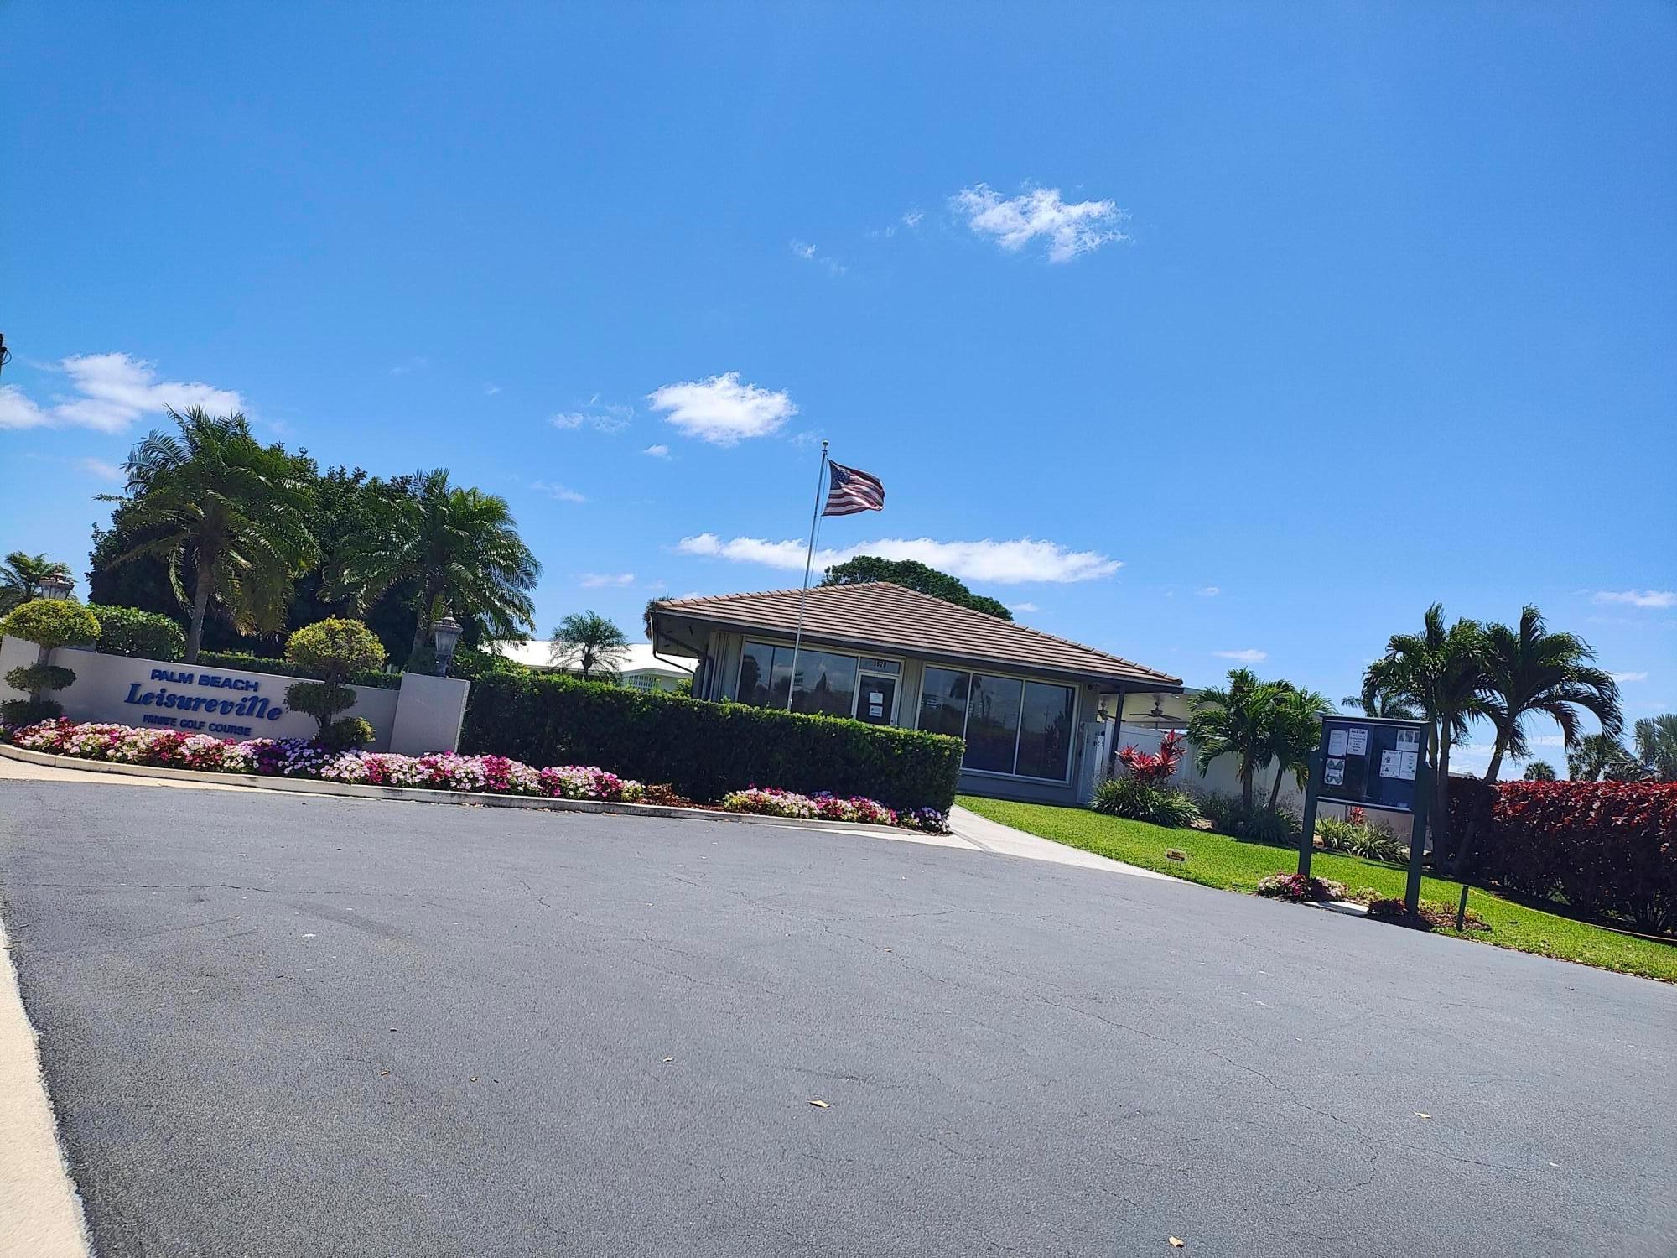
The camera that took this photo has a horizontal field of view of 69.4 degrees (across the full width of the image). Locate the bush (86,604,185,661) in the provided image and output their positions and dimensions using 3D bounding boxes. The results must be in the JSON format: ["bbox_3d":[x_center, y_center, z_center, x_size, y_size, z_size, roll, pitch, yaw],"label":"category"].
[{"bbox_3d":[-8.026,0.408,13.673,1.200,1.360,1.100,8,-5,-10],"label":"bush"}]

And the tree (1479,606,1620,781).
[{"bbox_3d":[11.530,1.956,20.031,2.600,4.530,2.400,5,-5,30],"label":"tree"}]

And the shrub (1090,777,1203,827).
[{"bbox_3d":[5.942,3.292,23.304,2.000,0.817,1.600,7,-5,10],"label":"shrub"}]

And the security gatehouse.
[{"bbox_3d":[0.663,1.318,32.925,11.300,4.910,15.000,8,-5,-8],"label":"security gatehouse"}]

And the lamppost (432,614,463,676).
[{"bbox_3d":[-4.203,0.178,13.001,0.340,0.678,0.340,8,-5,-10],"label":"lamppost"}]

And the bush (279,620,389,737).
[{"bbox_3d":[-5.000,0.608,11.893,0.980,1.410,0.950,8,-5,-10],"label":"bush"}]

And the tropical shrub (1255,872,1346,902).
[{"bbox_3d":[4.872,2.730,12.775,0.650,0.280,1.000,10,-5,-30],"label":"tropical shrub"}]

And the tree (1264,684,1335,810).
[{"bbox_3d":[8.182,2.447,22.203,1.500,2.896,1.500,7,-5,0],"label":"tree"}]

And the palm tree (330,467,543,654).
[{"bbox_3d":[-5.553,-0.257,16.450,2.700,3.853,2.700,9,-5,-15],"label":"palm tree"}]

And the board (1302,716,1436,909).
[{"bbox_3d":[5.680,1.951,13.060,0.170,1.980,1.320,10,-5,-30],"label":"board"}]

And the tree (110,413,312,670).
[{"bbox_3d":[-7.483,-0.661,14.320,2.450,3.840,2.450,10,-5,-28],"label":"tree"}]

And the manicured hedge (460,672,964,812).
[{"bbox_3d":[-1.472,1.529,14.986,6.344,1.150,0.950,9,-5,-23],"label":"manicured hedge"}]

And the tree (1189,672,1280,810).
[{"bbox_3d":[7.692,2.400,23.466,1.950,3.240,1.950,6,-5,19],"label":"tree"}]

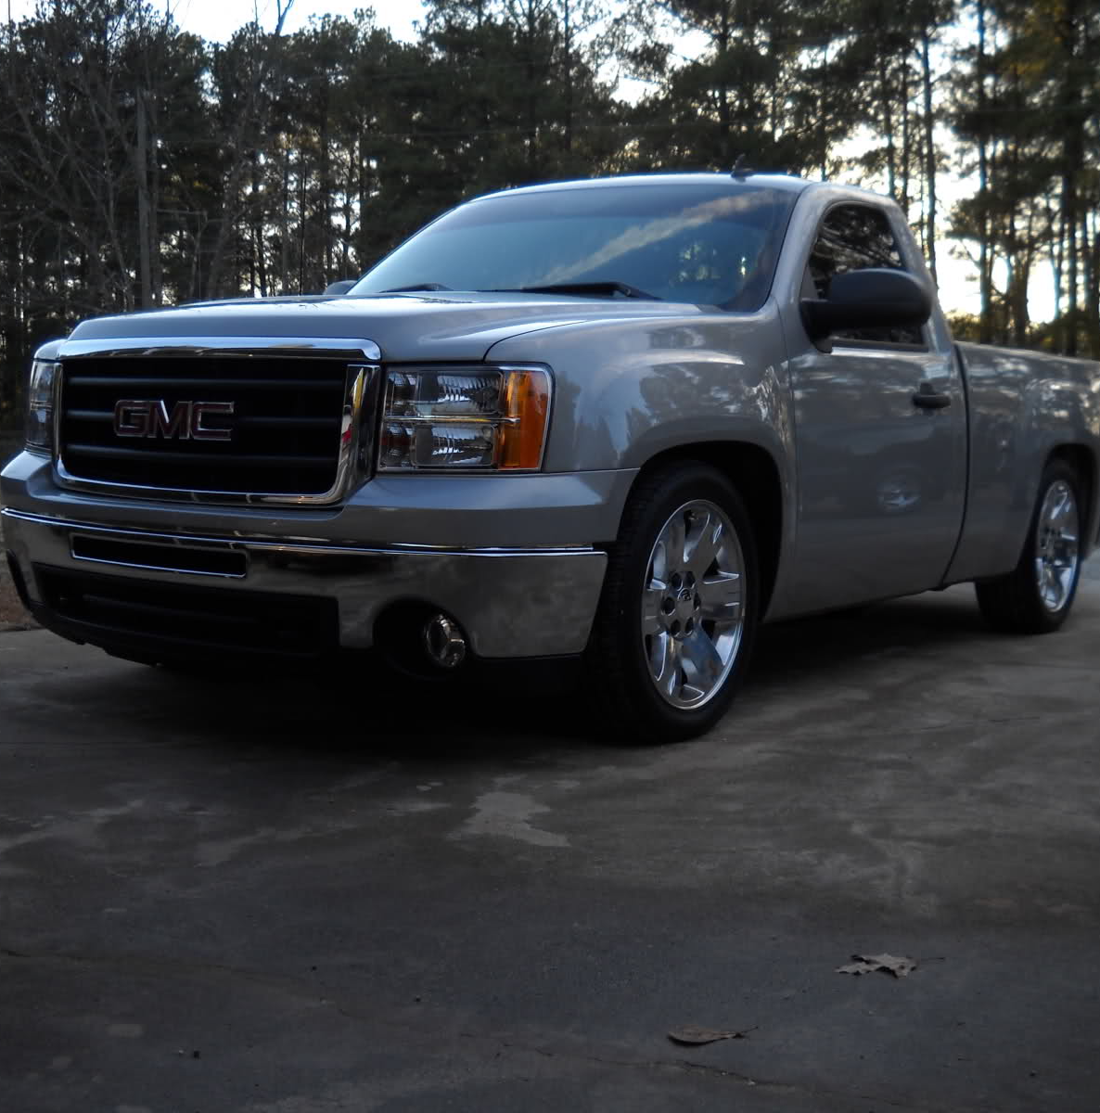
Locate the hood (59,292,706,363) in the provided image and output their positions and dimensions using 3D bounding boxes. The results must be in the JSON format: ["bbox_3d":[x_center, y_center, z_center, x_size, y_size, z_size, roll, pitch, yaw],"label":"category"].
[{"bbox_3d":[-0.551,-0.646,4.539,1.620,0.257,1.310,4,6,35],"label":"hood"}]

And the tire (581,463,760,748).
[{"bbox_3d":[0.286,0.118,4.340,0.265,0.748,0.748,4,6,35],"label":"tire"}]

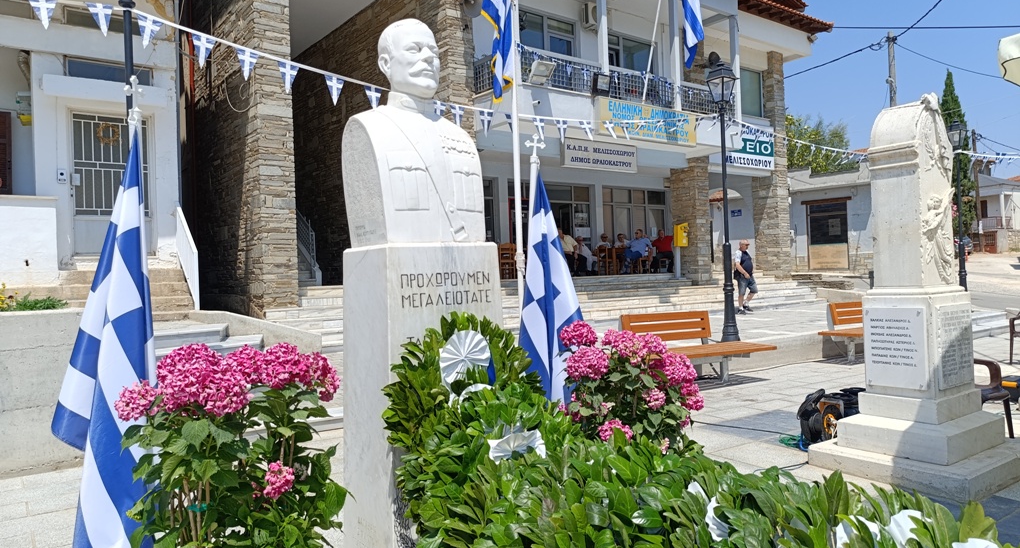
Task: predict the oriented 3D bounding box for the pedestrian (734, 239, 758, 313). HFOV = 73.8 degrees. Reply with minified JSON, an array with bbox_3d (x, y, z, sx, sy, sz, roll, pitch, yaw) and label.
[{"bbox_3d":[5.337,0.064,15.349,0.520,1.681,0.520,-2,0,22],"label":"pedestrian"}]

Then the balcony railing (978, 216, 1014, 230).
[{"bbox_3d":[36.557,-3.810,51.000,2.400,0.950,0.800,-2,0,37],"label":"balcony railing"}]

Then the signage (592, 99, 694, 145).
[{"bbox_3d":[2.988,-3.204,14.528,3.056,0.740,0.140,-2,0,-37],"label":"signage"}]

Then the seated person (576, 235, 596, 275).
[{"bbox_3d":[2.122,-0.514,18.703,0.500,1.051,0.680,-2,-1,-45],"label":"seated person"}]

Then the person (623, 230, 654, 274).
[{"bbox_3d":[3.465,-0.607,18.300,0.850,1.200,0.620,-2,0,-30],"label":"person"}]

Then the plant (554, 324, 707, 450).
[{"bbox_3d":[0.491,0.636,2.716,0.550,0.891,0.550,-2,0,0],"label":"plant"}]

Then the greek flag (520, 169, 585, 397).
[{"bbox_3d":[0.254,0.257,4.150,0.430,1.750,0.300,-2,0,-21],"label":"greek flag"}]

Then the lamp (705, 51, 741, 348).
[{"bbox_3d":[2.923,-0.996,9.206,0.330,3.823,0.330,-2,0,-33],"label":"lamp"}]

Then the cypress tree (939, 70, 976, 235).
[{"bbox_3d":[30.127,-8.048,46.049,2.900,11.561,2.900,-2,0,0],"label":"cypress tree"}]

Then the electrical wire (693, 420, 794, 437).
[{"bbox_3d":[2.175,1.453,6.402,0.030,0.020,1.018,-2,0,-44],"label":"electrical wire"}]

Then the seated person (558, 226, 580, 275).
[{"bbox_3d":[1.480,-0.550,16.600,0.620,1.220,0.800,-2,0,-27],"label":"seated person"}]

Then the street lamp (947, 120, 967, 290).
[{"bbox_3d":[9.041,-1.184,13.606,0.330,3.816,0.330,-2,0,-33],"label":"street lamp"}]

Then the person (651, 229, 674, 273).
[{"bbox_3d":[4.225,-0.627,18.804,0.620,1.215,0.750,-2,0,12],"label":"person"}]

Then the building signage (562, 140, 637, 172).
[{"bbox_3d":[2.126,-2.756,16.014,2.419,0.637,0.120,-2,0,-38],"label":"building signage"}]

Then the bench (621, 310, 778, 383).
[{"bbox_3d":[2.199,0.883,8.165,2.070,0.789,0.744,-2,0,-30],"label":"bench"}]

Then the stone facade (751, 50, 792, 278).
[{"bbox_3d":[7.953,-3.268,20.846,0.660,6.844,0.830,-2,0,-38],"label":"stone facade"}]

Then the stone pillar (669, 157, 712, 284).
[{"bbox_3d":[4.880,-1.385,18.419,0.600,3.321,0.870,-2,0,-38],"label":"stone pillar"}]

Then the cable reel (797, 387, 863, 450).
[{"bbox_3d":[2.801,1.258,5.950,0.420,0.470,0.420,-2,0,-35],"label":"cable reel"}]

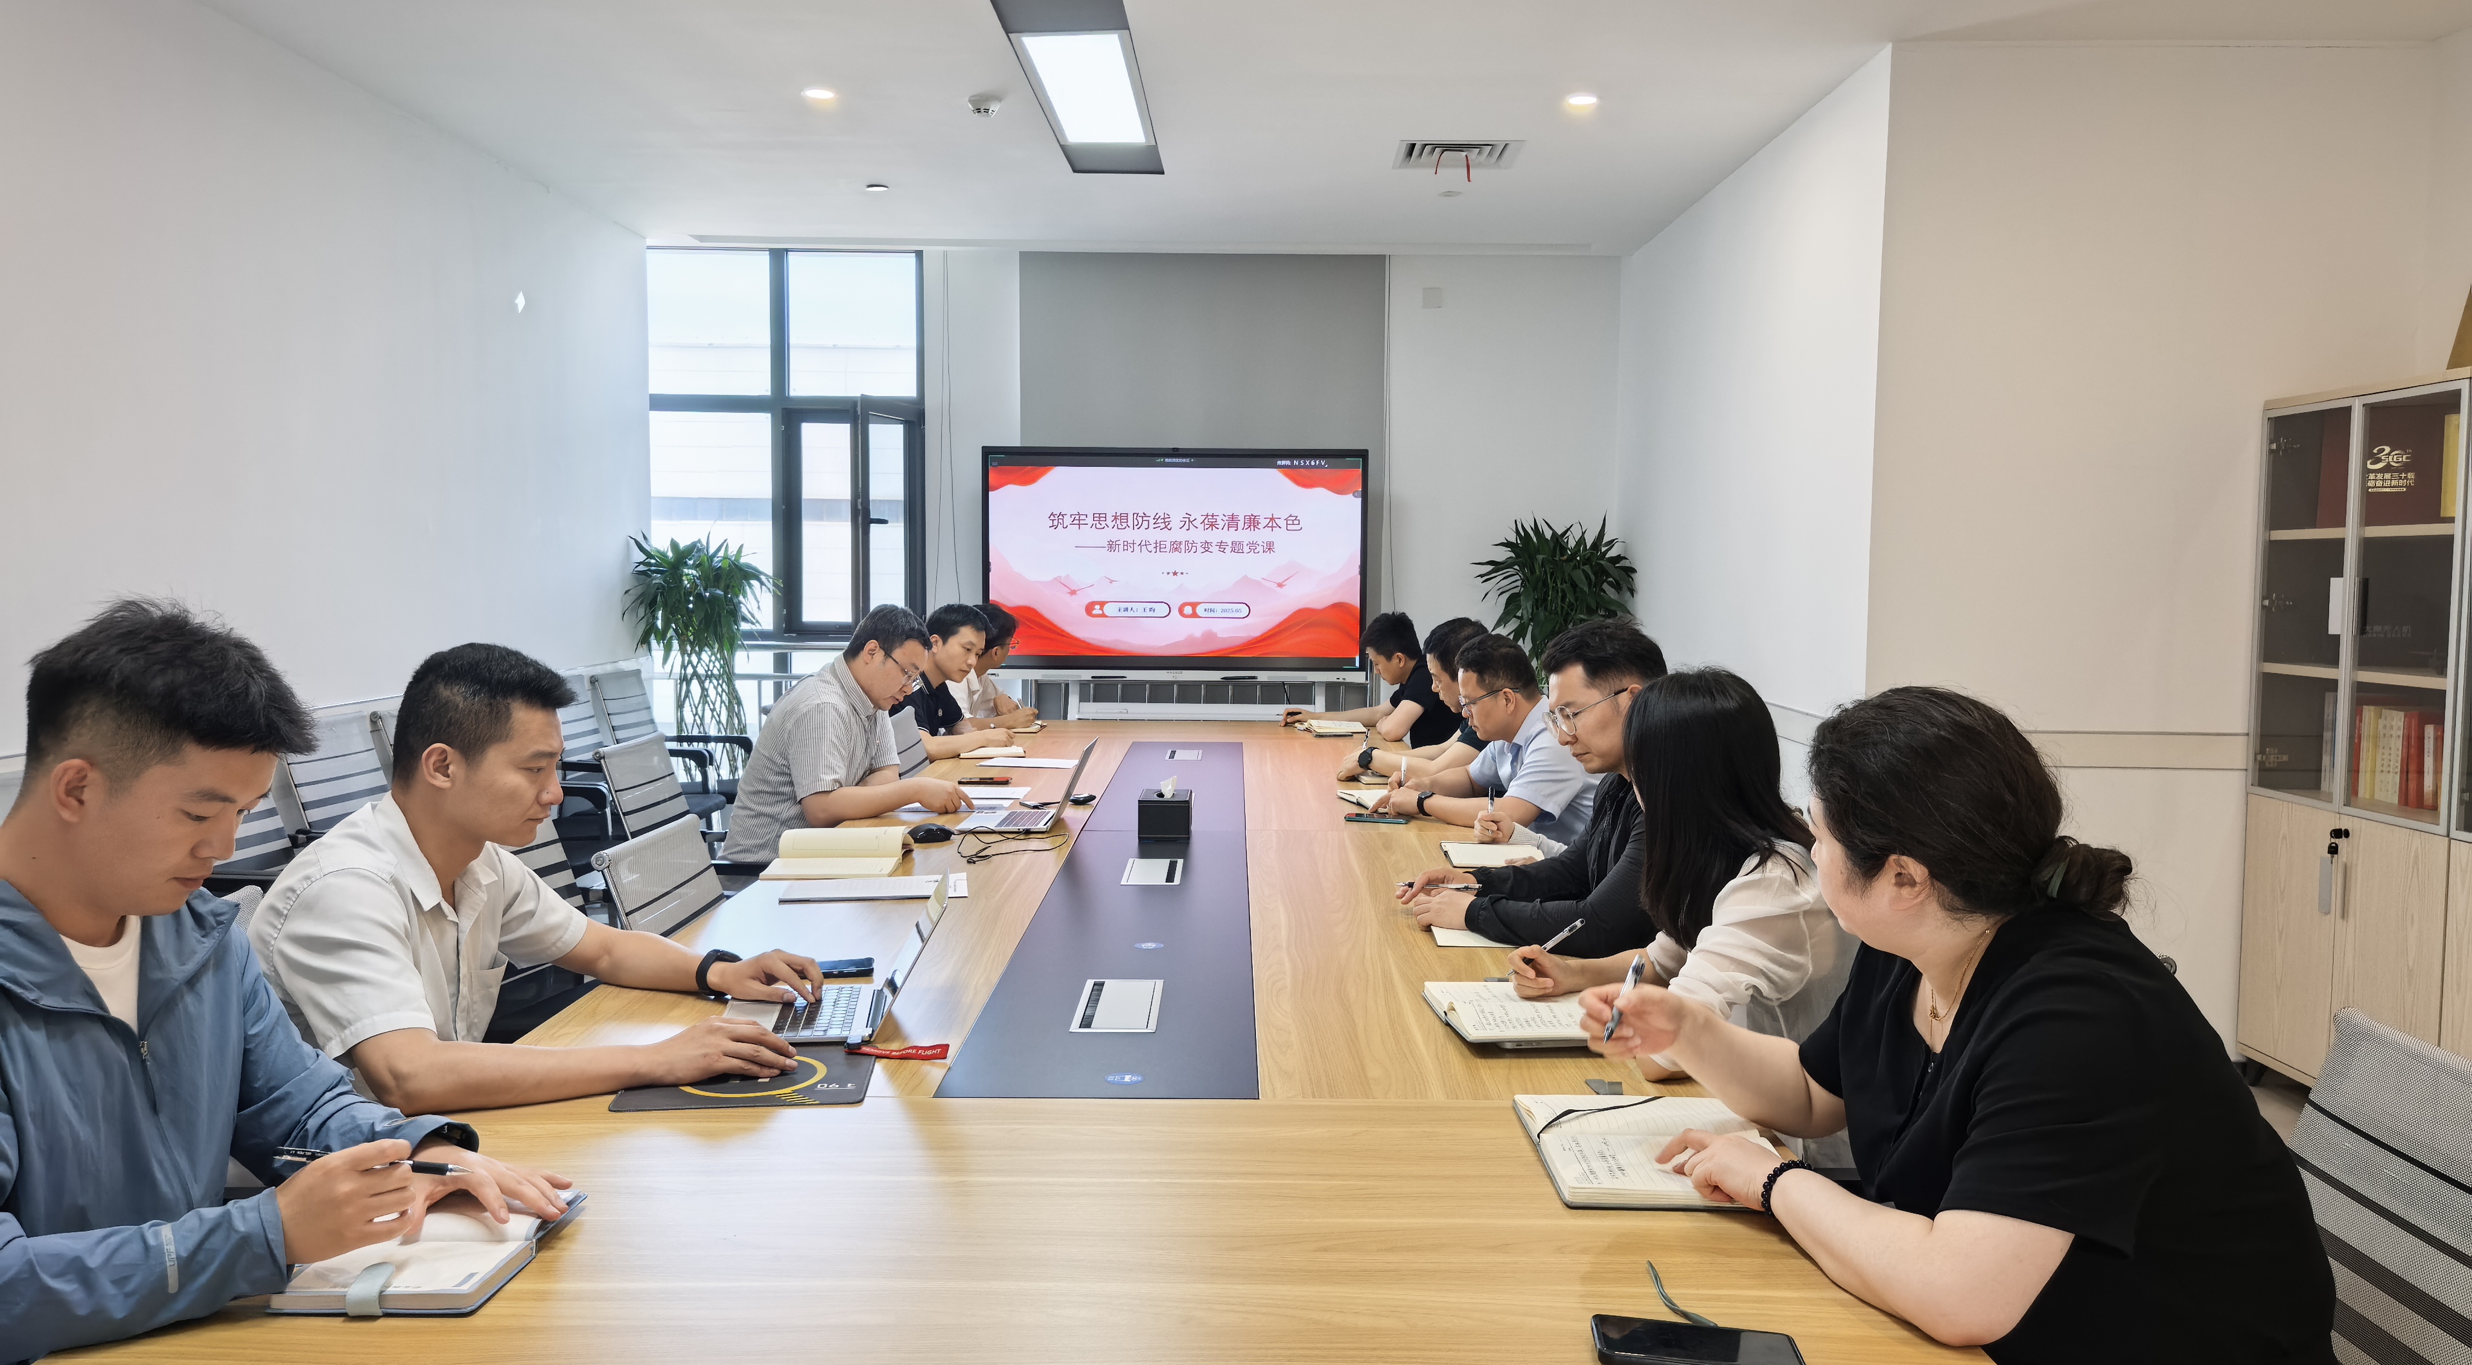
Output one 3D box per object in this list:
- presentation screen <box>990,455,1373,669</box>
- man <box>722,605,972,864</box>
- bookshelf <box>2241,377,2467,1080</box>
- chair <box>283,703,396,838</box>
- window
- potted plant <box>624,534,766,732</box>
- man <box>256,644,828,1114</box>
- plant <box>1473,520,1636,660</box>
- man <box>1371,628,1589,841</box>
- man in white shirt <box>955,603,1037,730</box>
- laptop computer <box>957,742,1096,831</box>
[{"bbox_3d":[-0.265,-0.527,7.632,1.700,1.000,0.100,0,4,0],"label":"presentation screen"},{"bbox_3d":[-0.976,0.431,4.368,0.720,1.265,0.600,1,4,5],"label":"man"},{"bbox_3d":[2.940,0.203,4.247,0.395,1.850,0.775,0,4,0],"label":"bookshelf"},{"bbox_3d":[-2.288,0.582,4.838,0.600,0.960,0.560,0,4,3],"label":"chair"},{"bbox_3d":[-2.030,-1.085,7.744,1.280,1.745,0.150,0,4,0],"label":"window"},{"bbox_3d":[-2.160,0.131,6.885,0.580,1.460,0.580,0,4,0],"label":"potted plant"},{"bbox_3d":[-0.980,0.576,2.333,0.780,1.290,0.660,1,4,5],"label":"man"},{"bbox_3d":[1.377,0.089,7.444,0.720,1.600,0.720,0,4,0],"label":"plant"},{"bbox_3d":[0.704,0.472,4.348,0.760,1.210,0.620,0,4,-5],"label":"man"},{"bbox_3d":[-1.012,0.297,6.464,0.680,1.210,0.580,1,4,5],"label":"man in white shirt"},{"bbox_3d":[-0.522,0.254,4.315,0.330,0.205,0.310,1,4,4],"label":"laptop computer"}]

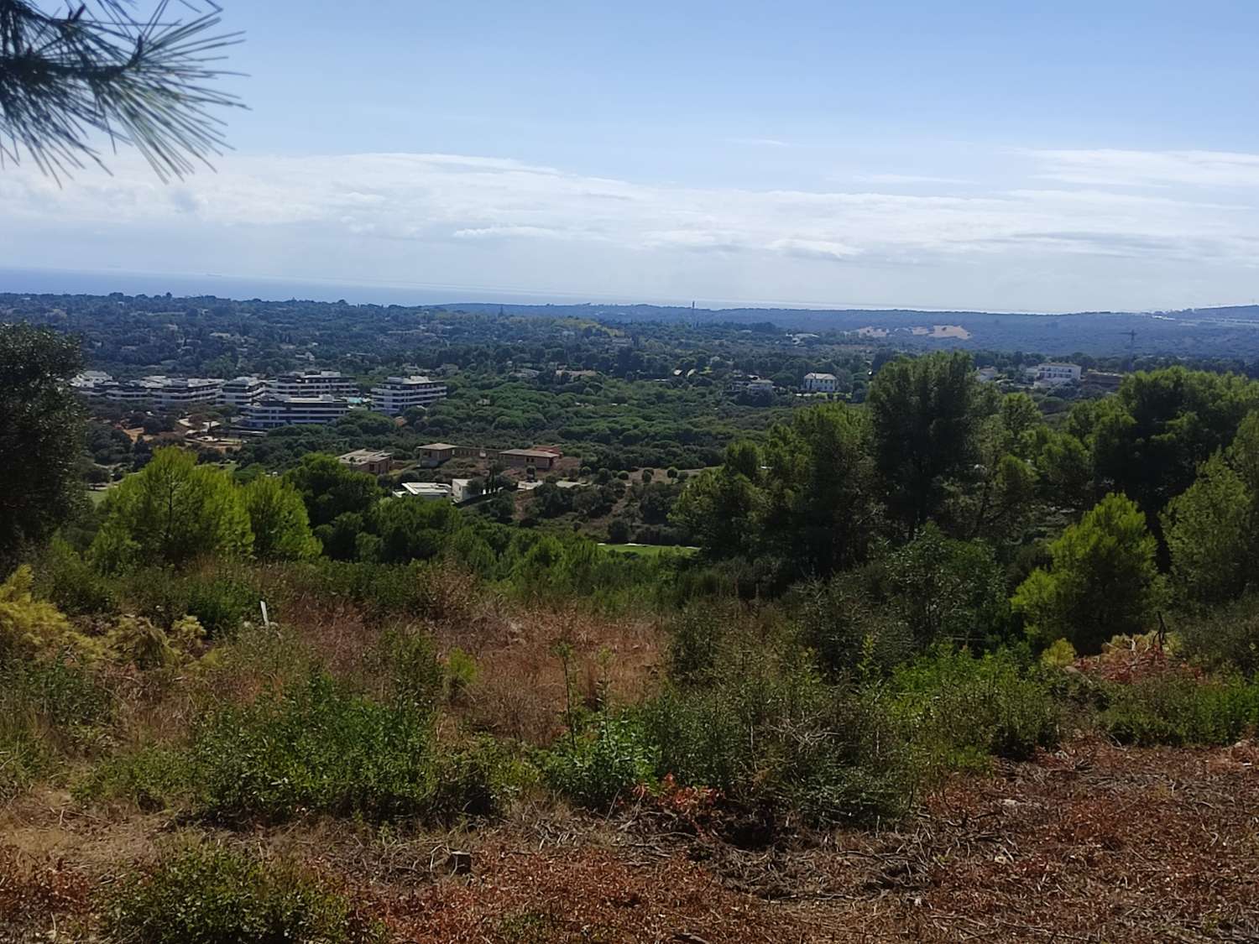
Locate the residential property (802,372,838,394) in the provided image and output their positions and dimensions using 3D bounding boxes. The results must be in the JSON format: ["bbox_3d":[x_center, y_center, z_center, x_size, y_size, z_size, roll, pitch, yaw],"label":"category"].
[{"bbox_3d":[116.479,-54.622,535.000,20.000,11.500,13.000,3,12,0],"label":"residential property"}]

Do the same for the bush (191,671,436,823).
[{"bbox_3d":[-1.415,1.257,4.100,1.080,0.580,0.750,3,12,0],"label":"bush"}]

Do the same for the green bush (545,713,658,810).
[{"bbox_3d":[-0.129,1.382,4.200,0.530,0.400,0.420,3,12,0],"label":"green bush"}]

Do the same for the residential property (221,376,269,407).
[{"bbox_3d":[-194.611,-40.779,442.000,14.000,14.000,24.000,2,12,-5],"label":"residential property"}]

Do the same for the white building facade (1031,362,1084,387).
[{"bbox_3d":[256.706,-58.679,525.000,25.000,12.500,14.000,5,12,12],"label":"white building facade"}]

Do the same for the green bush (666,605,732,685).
[{"bbox_3d":[0.512,1.300,6.600,0.500,0.620,0.450,3,12,0],"label":"green bush"}]

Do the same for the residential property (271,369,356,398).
[{"bbox_3d":[-169.157,-46.399,470.000,44.000,15.000,20.000,0,12,-13],"label":"residential property"}]

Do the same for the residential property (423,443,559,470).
[{"bbox_3d":[-41.726,-4.935,262.000,39.000,6.000,12.000,5,12,14],"label":"residential property"}]

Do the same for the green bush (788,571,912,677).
[{"bbox_3d":[1.999,1.374,8.000,1.100,0.950,0.900,3,12,0],"label":"green bush"}]

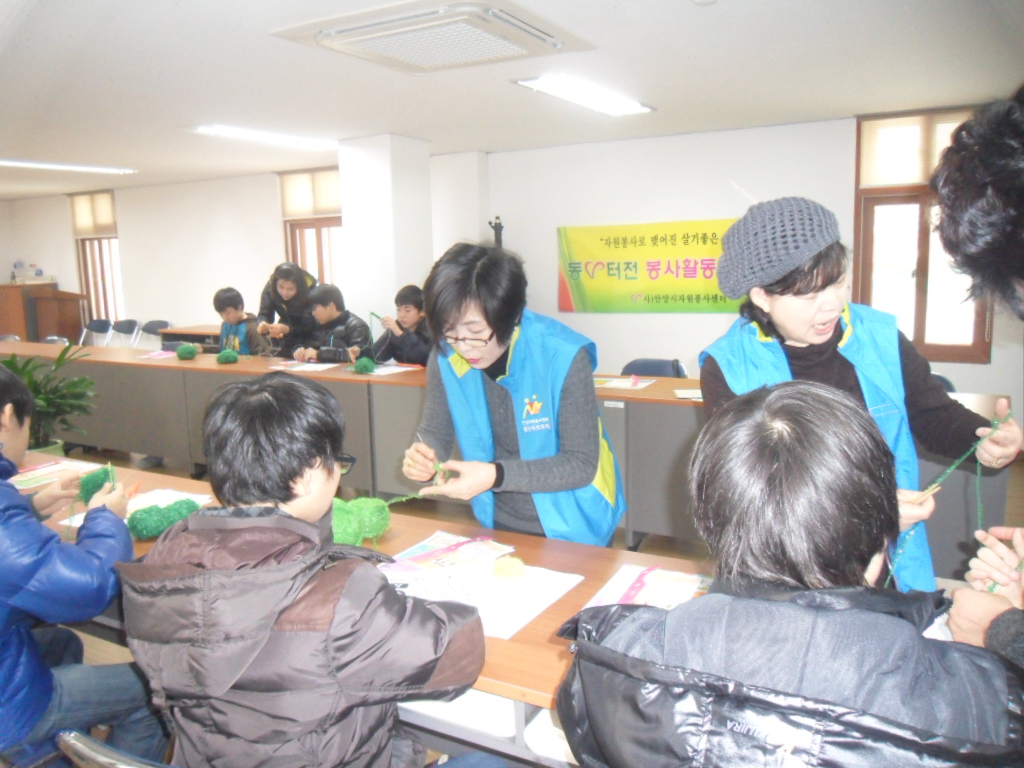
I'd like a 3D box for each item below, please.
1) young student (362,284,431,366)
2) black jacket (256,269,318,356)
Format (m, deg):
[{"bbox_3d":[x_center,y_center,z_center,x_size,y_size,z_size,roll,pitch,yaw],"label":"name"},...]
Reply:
[{"bbox_3d":[-0.563,-0.011,4.914,0.450,1.200,0.600,4,11,31],"label":"young student"},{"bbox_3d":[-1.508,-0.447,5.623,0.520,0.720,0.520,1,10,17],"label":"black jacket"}]

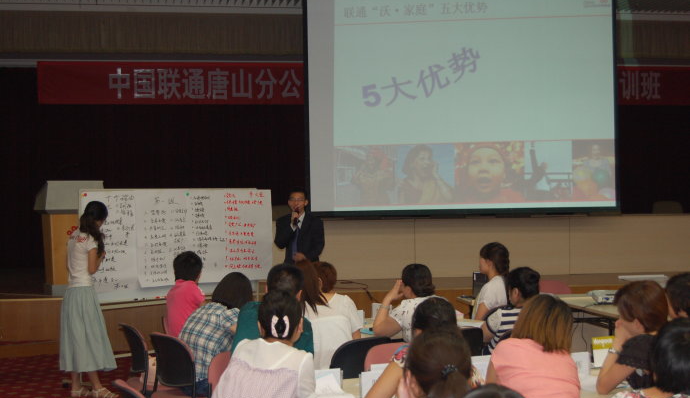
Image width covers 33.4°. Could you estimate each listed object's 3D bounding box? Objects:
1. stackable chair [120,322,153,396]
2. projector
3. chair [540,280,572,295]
[{"bbox_3d":[-1.130,1.215,7.420,0.560,0.820,0.520,-1,0,-30],"label":"stackable chair"},{"bbox_3d":[2.070,0.760,9.020,0.300,0.095,0.240,-1,0,-9],"label":"projector"},{"bbox_3d":[1.790,1.140,10.200,0.500,0.830,0.550,-1,0,18],"label":"chair"}]

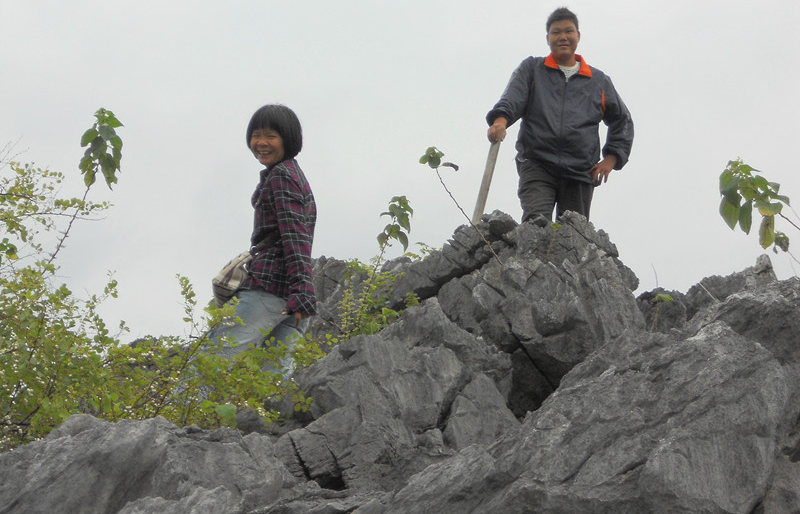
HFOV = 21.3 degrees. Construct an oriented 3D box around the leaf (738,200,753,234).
[{"bbox_3d":[1.040,-0.122,6.400,0.042,0.102,0.030,0,-11,0],"label":"leaf"}]

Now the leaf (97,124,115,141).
[{"bbox_3d":[-0.956,-0.404,6.900,0.058,0.058,0.035,0,-11,0],"label":"leaf"}]

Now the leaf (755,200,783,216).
[{"bbox_3d":[1.109,-0.149,6.400,0.084,0.048,0.045,0,-11,0],"label":"leaf"}]

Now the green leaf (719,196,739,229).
[{"bbox_3d":[0.989,-0.131,6.400,0.060,0.096,0.035,0,-11,0],"label":"green leaf"}]

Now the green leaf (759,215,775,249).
[{"bbox_3d":[1.103,-0.074,6.400,0.048,0.102,0.030,0,-11,0],"label":"green leaf"}]

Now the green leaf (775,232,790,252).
[{"bbox_3d":[1.151,-0.047,6.400,0.048,0.060,0.035,0,-11,0],"label":"green leaf"}]

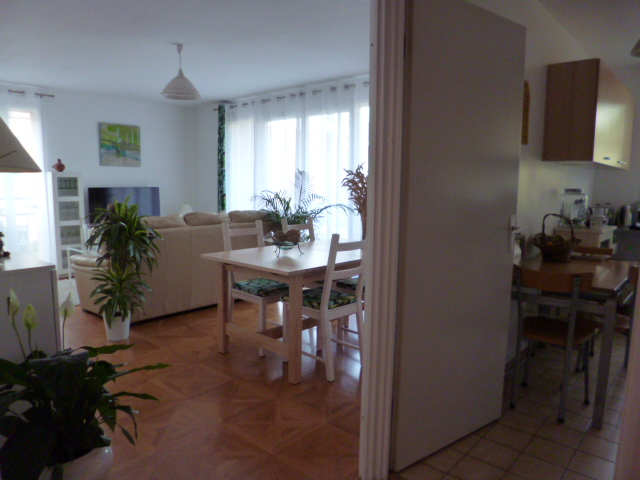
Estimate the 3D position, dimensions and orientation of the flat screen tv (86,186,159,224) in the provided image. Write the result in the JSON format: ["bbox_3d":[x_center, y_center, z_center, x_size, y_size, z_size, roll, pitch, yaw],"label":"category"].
[{"bbox_3d":[-2.834,-0.475,6.496,0.070,0.600,1.040,7,10,42],"label":"flat screen tv"}]

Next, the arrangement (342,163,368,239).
[{"bbox_3d":[0.450,-0.014,4.436,0.480,1.500,0.460,7,9,41],"label":"arrangement"}]

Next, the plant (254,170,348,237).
[{"bbox_3d":[-0.216,-0.051,4.890,0.970,1.450,0.880,7,9,41],"label":"plant"}]

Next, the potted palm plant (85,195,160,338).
[{"bbox_3d":[-1.601,0.220,3.658,0.570,1.140,0.560,-3,8,-24],"label":"potted palm plant"}]

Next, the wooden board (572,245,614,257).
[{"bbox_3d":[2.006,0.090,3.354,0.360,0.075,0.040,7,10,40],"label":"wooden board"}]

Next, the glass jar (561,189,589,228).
[{"bbox_3d":[2.091,-0.264,3.623,0.205,0.315,0.205,2,7,14],"label":"glass jar"}]

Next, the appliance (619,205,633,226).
[{"bbox_3d":[2.892,-0.223,4.185,0.145,0.210,0.135,7,9,41],"label":"appliance"}]

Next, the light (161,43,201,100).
[{"bbox_3d":[-1.210,-1.476,3.872,0.345,0.455,0.345,7,9,41],"label":"light"}]

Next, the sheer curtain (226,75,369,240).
[{"bbox_3d":[-0.387,-0.688,5.841,2.780,2.400,0.130,7,10,42],"label":"sheer curtain"}]

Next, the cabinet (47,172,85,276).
[{"bbox_3d":[-3.404,-0.204,5.955,0.300,1.390,0.360,7,10,42],"label":"cabinet"}]

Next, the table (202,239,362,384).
[{"bbox_3d":[-0.019,0.452,3.506,0.914,0.750,1.490,7,10,42],"label":"table"}]

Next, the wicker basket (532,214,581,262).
[{"bbox_3d":[1.710,-0.005,3.179,0.320,0.335,0.270,7,9,41],"label":"wicker basket"}]

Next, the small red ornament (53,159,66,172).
[{"bbox_3d":[-3.384,-0.967,5.769,0.125,0.165,0.160,7,10,42],"label":"small red ornament"}]

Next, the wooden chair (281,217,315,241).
[{"bbox_3d":[-0.033,0.289,3.993,0.500,0.950,0.410,7,10,42],"label":"wooden chair"}]

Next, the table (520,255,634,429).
[{"bbox_3d":[1.577,0.547,2.843,0.660,0.750,1.070,7,10,42],"label":"table"}]

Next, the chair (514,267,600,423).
[{"bbox_3d":[1.339,0.559,2.558,0.420,0.830,0.490,7,9,41],"label":"chair"}]

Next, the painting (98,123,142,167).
[{"bbox_3d":[-2.736,-1.291,6.085,0.030,0.560,0.555,7,9,41],"label":"painting"}]

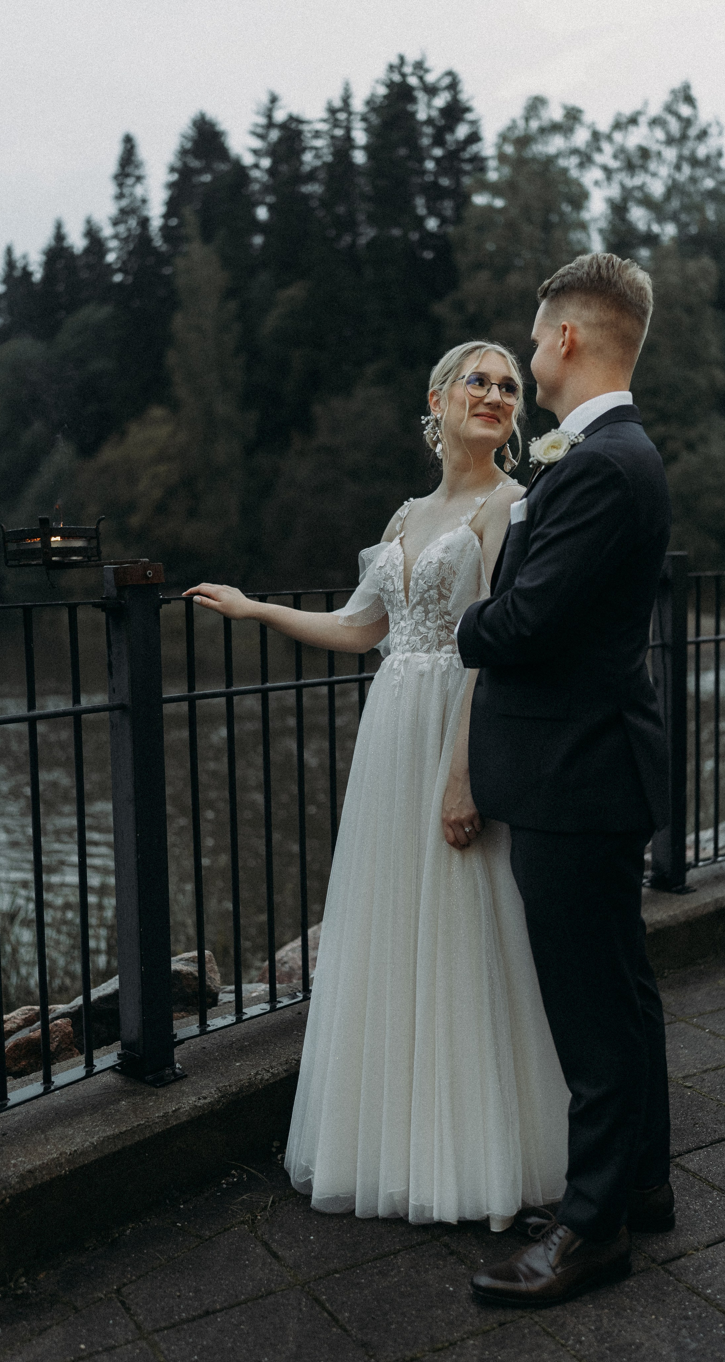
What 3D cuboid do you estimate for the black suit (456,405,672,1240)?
[{"bbox_3d":[0.404,0.264,2.437,0.400,1.500,0.520,1,6,15],"label":"black suit"}]

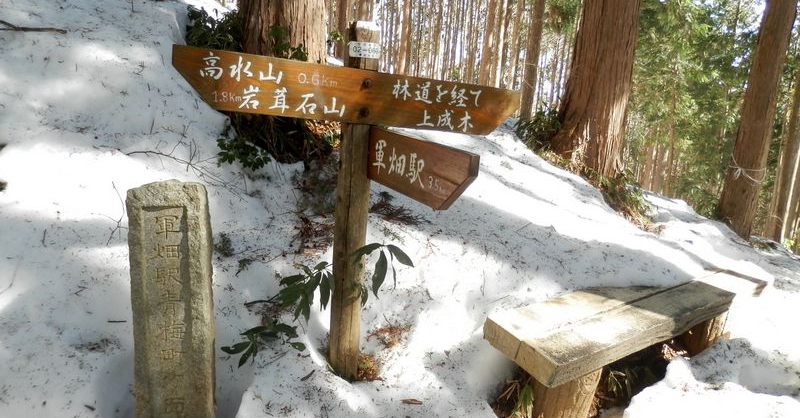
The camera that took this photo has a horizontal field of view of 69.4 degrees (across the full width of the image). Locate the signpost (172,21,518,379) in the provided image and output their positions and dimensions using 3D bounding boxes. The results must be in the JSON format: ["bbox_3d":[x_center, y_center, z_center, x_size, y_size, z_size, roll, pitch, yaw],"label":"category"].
[{"bbox_3d":[-0.081,0.081,2.078,1.401,1.497,0.790,-1,12,-22],"label":"signpost"}]

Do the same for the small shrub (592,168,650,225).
[{"bbox_3d":[1.725,-0.097,4.500,0.420,0.390,0.380,8,12,20],"label":"small shrub"}]

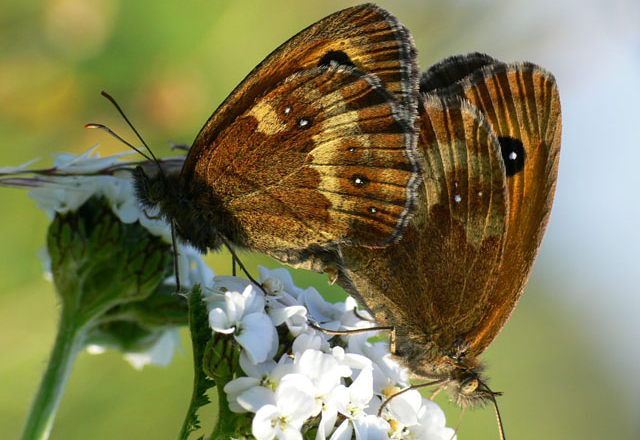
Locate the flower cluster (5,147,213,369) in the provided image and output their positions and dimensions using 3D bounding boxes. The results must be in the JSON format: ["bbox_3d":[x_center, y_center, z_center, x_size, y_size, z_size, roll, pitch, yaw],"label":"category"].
[{"bbox_3d":[-0.018,0.003,0.147,0.017,0.018,0.015,0,0,0],"label":"flower cluster"}]

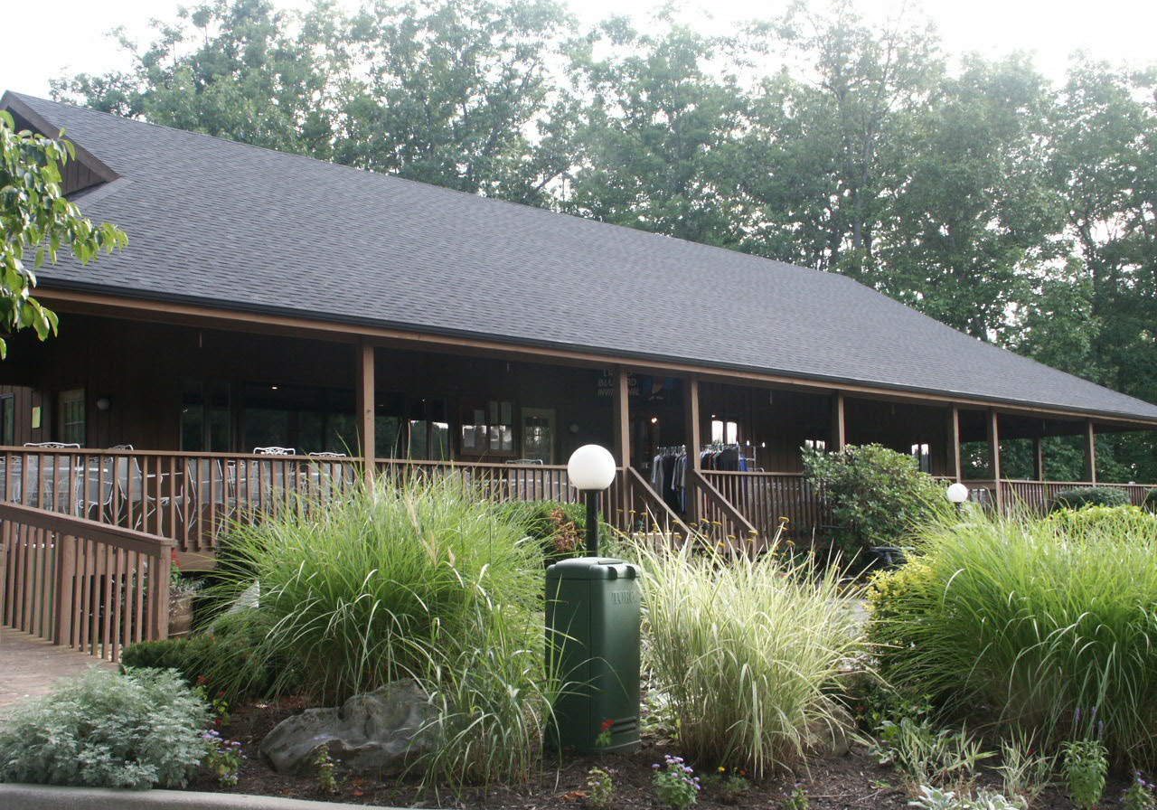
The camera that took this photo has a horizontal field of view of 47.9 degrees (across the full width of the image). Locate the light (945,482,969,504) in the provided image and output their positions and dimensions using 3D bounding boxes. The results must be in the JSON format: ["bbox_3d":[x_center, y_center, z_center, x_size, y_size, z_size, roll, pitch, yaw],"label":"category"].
[{"bbox_3d":[5.498,1.960,18.788,0.310,1.670,0.310,-1,-6,0],"label":"light"}]

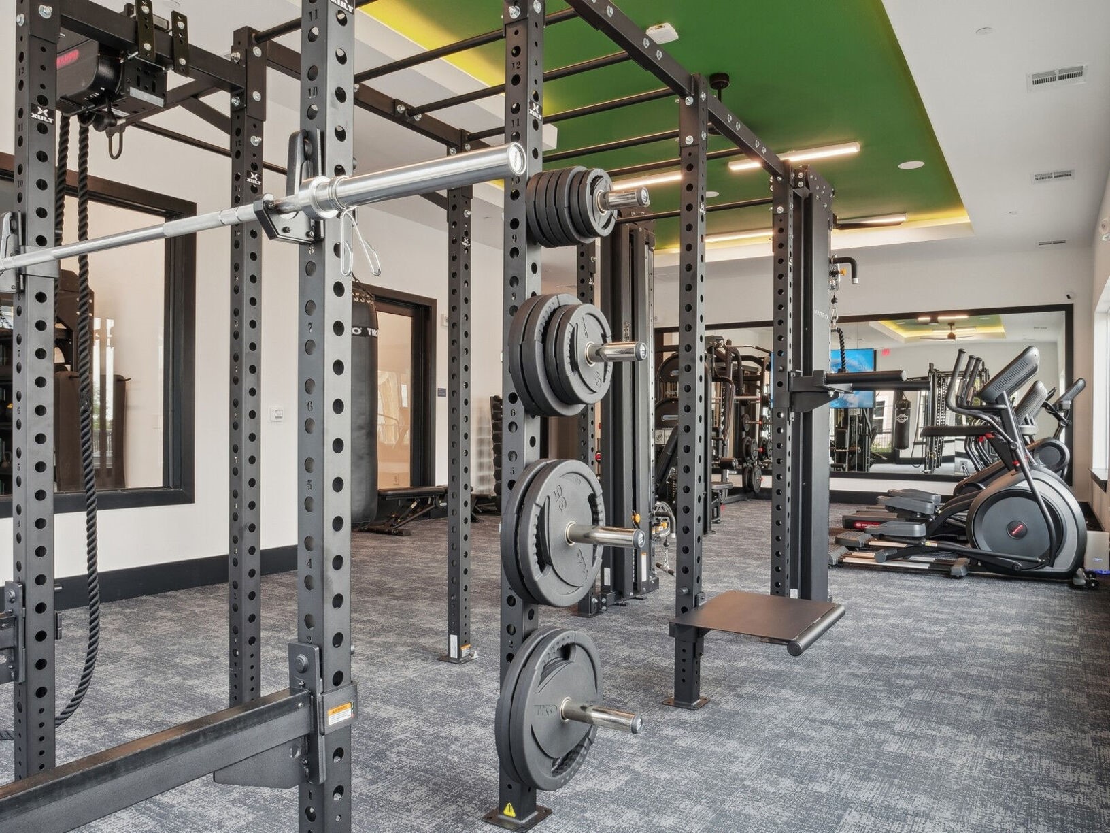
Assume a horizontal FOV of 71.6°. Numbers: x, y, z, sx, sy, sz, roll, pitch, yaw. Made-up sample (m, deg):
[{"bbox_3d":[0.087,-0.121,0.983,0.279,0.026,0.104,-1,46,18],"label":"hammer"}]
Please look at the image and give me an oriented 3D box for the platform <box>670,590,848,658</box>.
[{"bbox_3d":[0.794,0.850,2.965,0.540,0.200,0.620,0,0,33],"label":"platform"}]

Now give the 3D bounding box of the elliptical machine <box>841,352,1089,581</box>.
[{"bbox_3d":[3.120,0.337,6.030,1.820,1.715,0.740,0,0,33],"label":"elliptical machine"}]

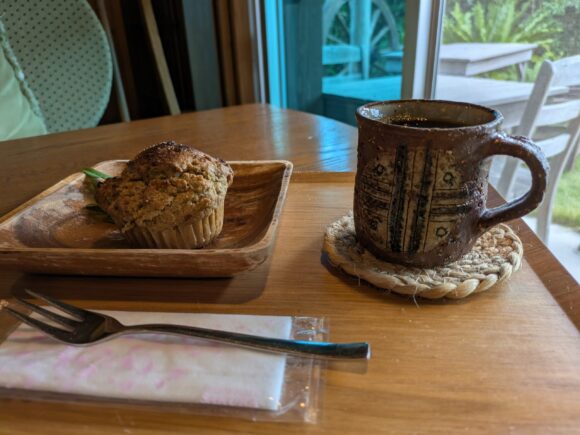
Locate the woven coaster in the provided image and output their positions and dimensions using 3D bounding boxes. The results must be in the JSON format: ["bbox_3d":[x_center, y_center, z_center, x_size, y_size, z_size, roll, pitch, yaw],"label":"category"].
[{"bbox_3d":[0.081,0.012,0.263,0.116,0.008,0.116,-3,25,0],"label":"woven coaster"}]

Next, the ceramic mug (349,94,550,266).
[{"bbox_3d":[0.087,-0.021,0.238,0.102,0.078,0.076,8,27,23],"label":"ceramic mug"}]

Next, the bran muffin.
[{"bbox_3d":[-0.075,-0.018,0.259,0.082,0.060,0.078,-3,25,0],"label":"bran muffin"}]

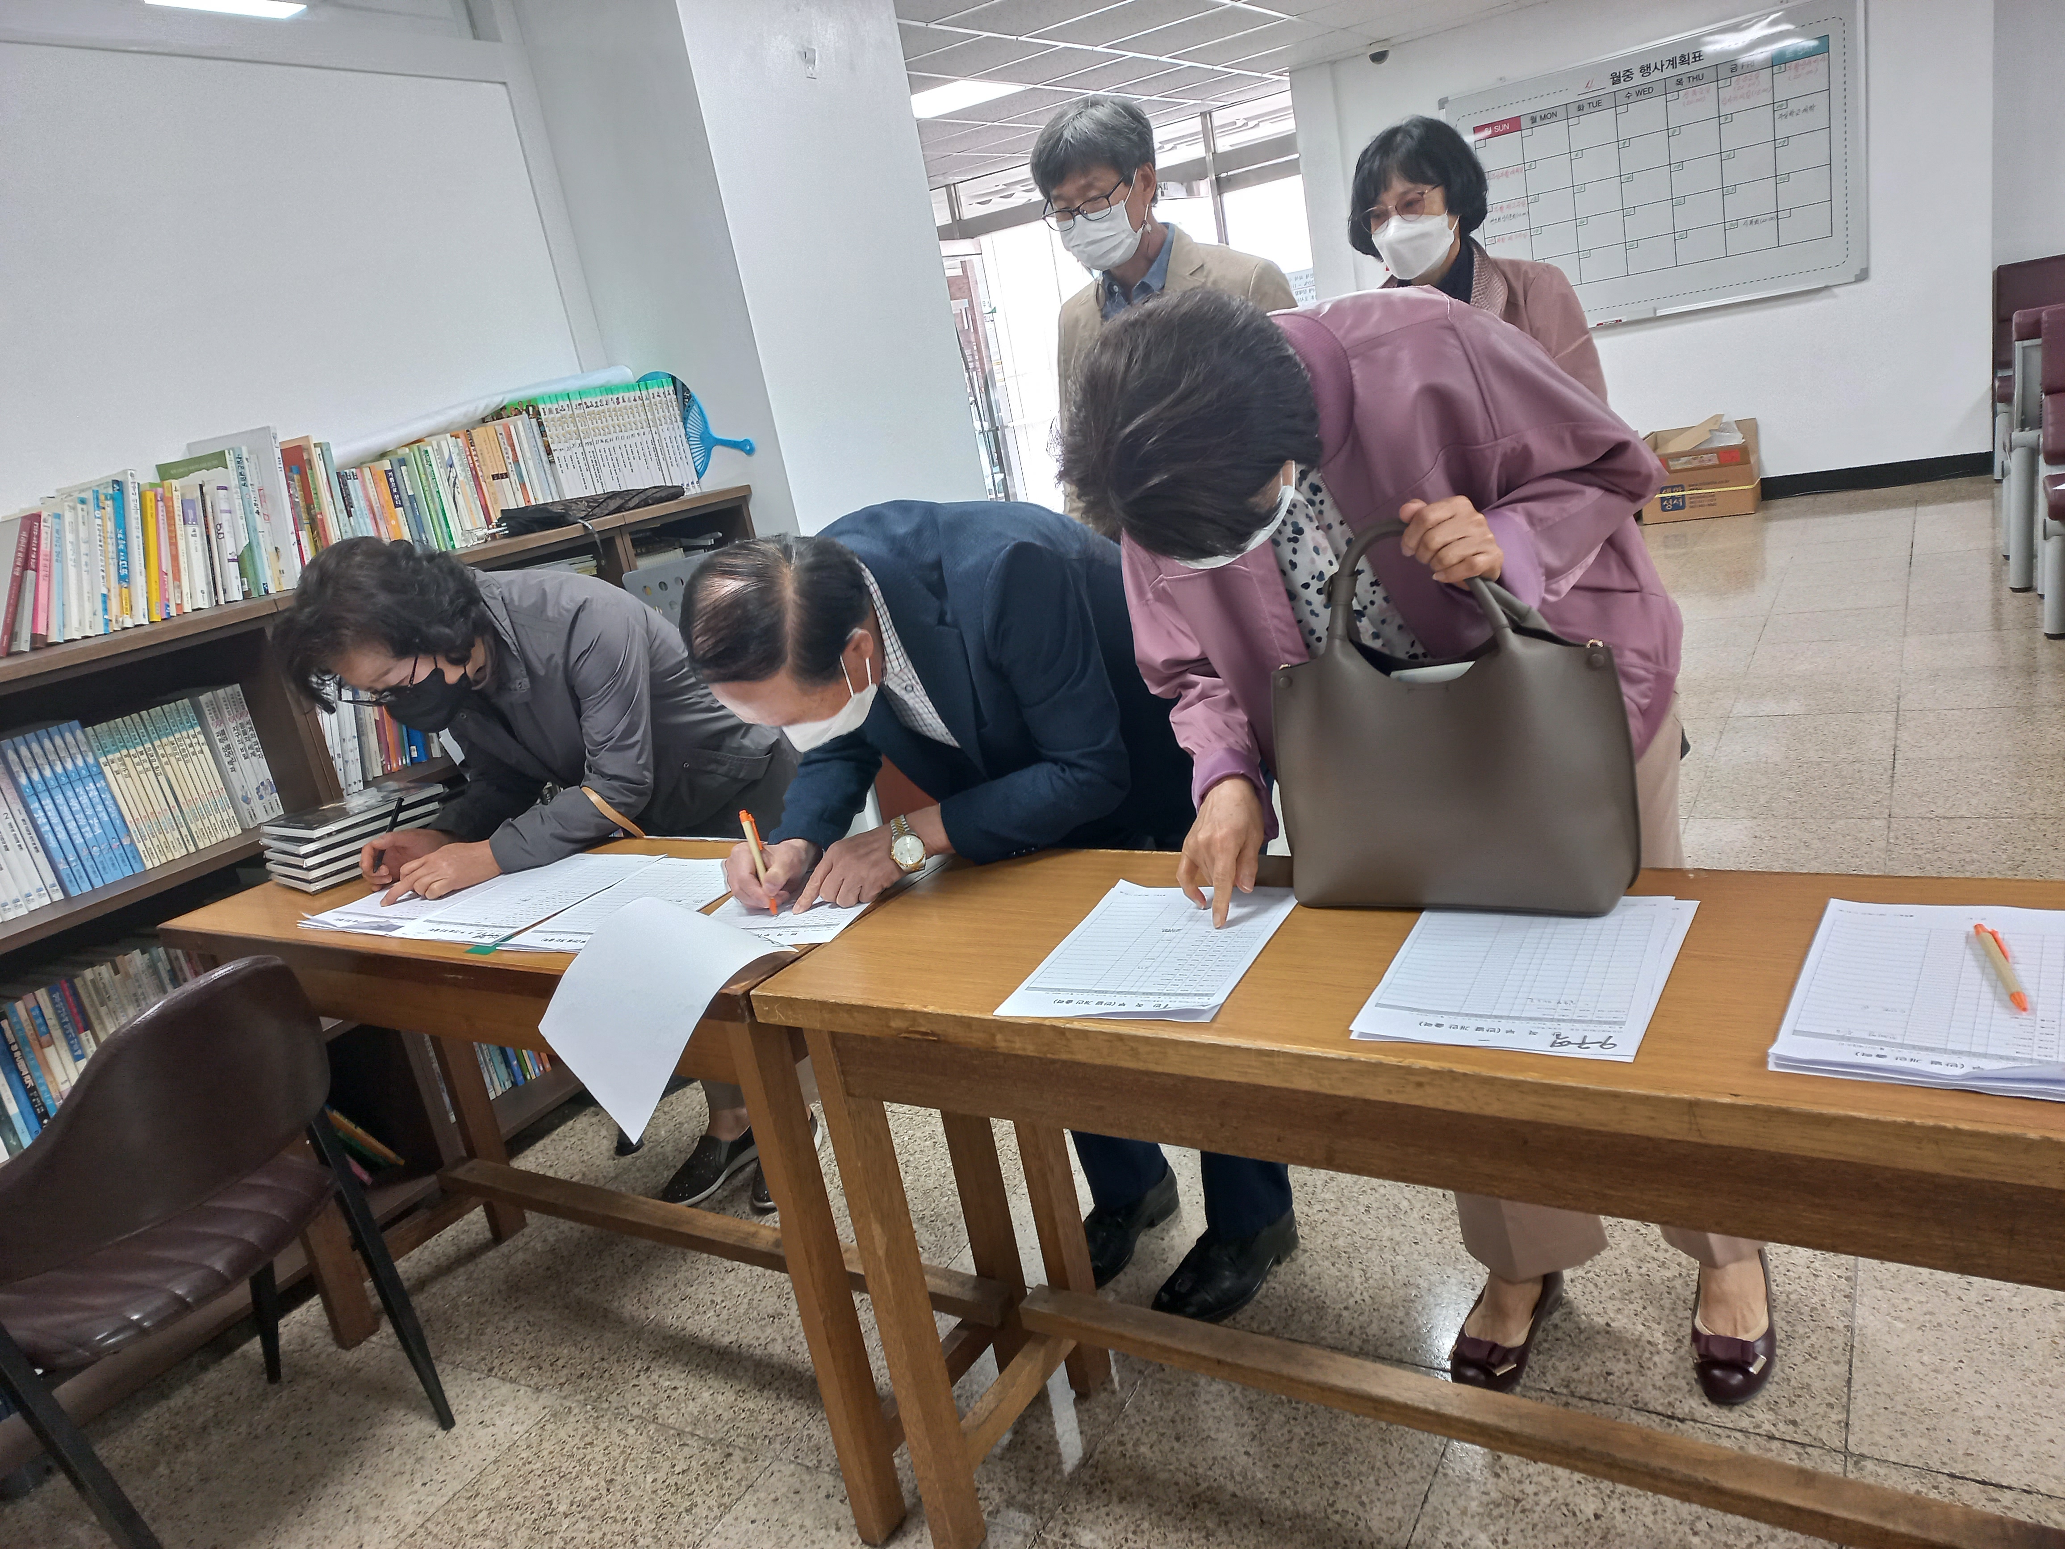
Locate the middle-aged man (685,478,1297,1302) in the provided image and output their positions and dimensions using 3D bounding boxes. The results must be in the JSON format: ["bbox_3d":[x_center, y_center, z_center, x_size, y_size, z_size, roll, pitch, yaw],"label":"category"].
[{"bbox_3d":[0.034,0.186,1.988,0.780,1.150,0.520,-22,19,-36],"label":"middle-aged man"}]

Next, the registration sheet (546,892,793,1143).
[{"bbox_3d":[-0.413,0.256,1.609,0.235,0.195,0.205,0,19,33],"label":"registration sheet"}]

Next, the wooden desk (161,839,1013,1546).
[{"bbox_3d":[-0.621,0.501,2.112,1.194,0.720,0.405,0,19,34],"label":"wooden desk"}]

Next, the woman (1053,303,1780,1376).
[{"bbox_3d":[0.486,0.129,1.629,0.520,1.290,0.770,4,21,43],"label":"woman"}]

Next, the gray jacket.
[{"bbox_3d":[-0.662,-0.116,2.322,0.510,0.430,0.600,4,21,43],"label":"gray jacket"}]

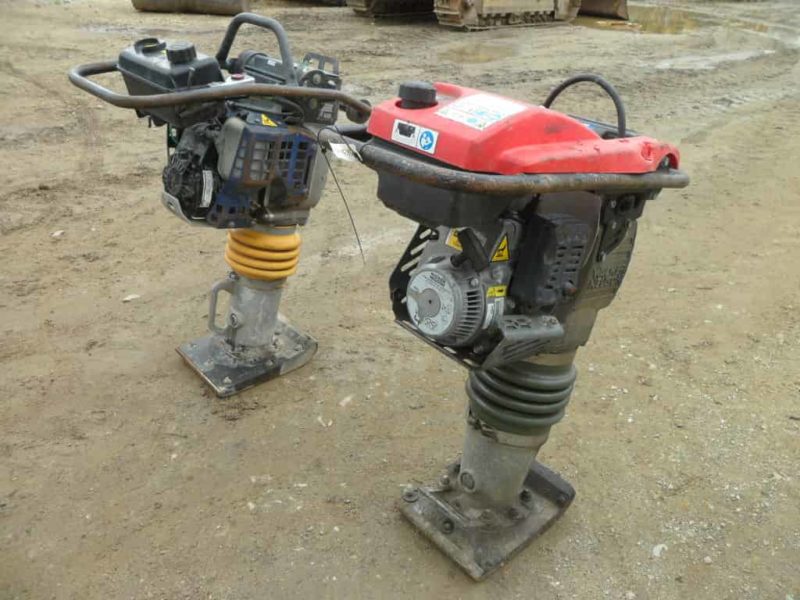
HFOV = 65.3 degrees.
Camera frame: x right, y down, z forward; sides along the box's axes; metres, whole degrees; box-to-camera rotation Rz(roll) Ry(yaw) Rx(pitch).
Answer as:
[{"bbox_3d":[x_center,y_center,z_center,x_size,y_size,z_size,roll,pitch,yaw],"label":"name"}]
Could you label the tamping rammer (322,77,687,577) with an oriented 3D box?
[{"bbox_3d":[0.192,0.077,1.215,0.655,0.965,0.375,-20,36,-38],"label":"tamping rammer"}]

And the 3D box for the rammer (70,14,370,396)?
[{"bbox_3d":[-0.446,-0.256,1.738,0.720,0.980,0.395,-17,34,-35],"label":"rammer"}]

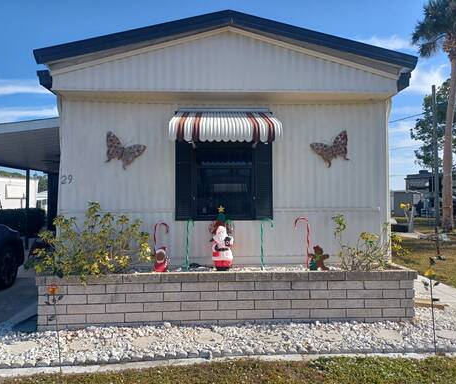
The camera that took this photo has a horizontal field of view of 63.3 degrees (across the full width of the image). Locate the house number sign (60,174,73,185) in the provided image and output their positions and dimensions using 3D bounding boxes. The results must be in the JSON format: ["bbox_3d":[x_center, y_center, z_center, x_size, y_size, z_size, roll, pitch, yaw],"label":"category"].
[{"bbox_3d":[-2.015,-0.153,4.620,0.141,0.119,0.020,0,-3,-2],"label":"house number sign"}]

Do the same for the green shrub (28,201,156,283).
[{"bbox_3d":[-1.548,0.567,4.194,1.320,0.868,0.700,0,-3,-2],"label":"green shrub"}]

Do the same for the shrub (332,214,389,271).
[{"bbox_3d":[1.601,0.615,4.459,0.667,0.659,0.480,0,-3,-2],"label":"shrub"}]

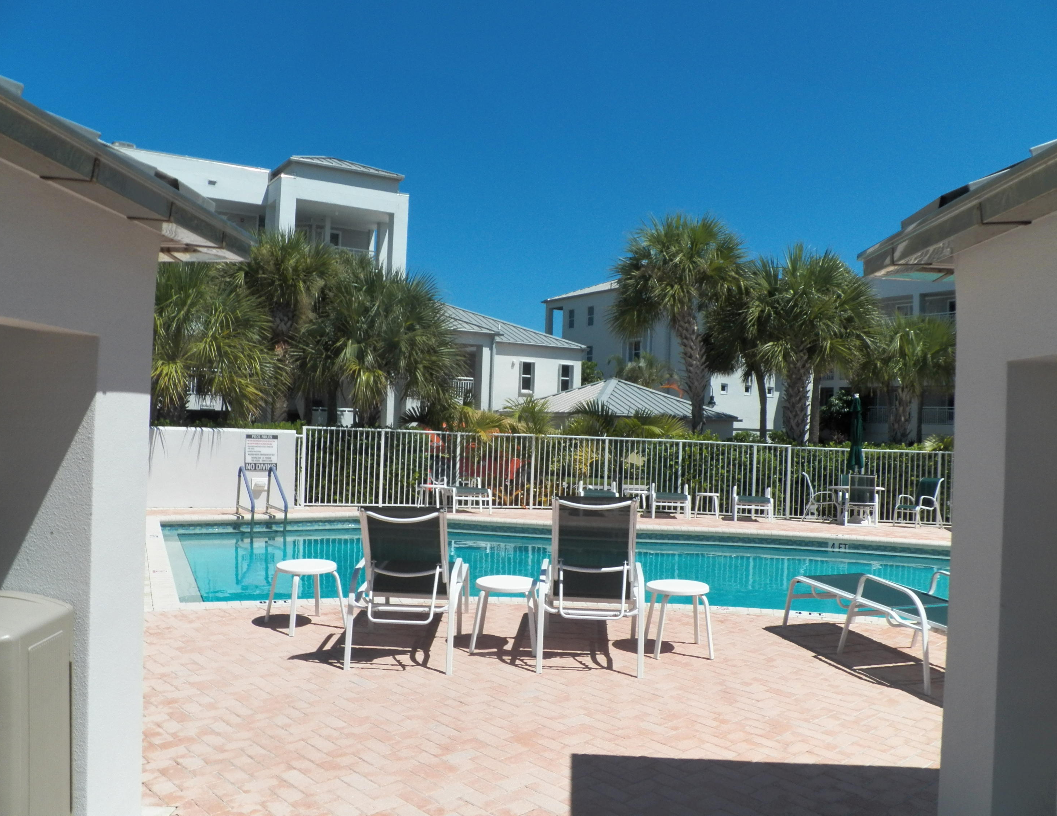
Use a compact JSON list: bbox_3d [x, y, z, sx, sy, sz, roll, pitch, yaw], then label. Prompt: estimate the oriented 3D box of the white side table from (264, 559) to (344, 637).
[{"bbox_3d":[-1.700,1.436,6.748,0.470,0.460,0.470,2,0,-38],"label":"white side table"}]

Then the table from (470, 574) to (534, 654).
[{"bbox_3d":[-0.153,1.494,6.376,0.470,0.460,0.470,2,0,2],"label":"table"}]

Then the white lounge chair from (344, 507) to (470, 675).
[{"bbox_3d":[-0.818,1.173,6.503,0.700,1.050,1.790,2,0,1],"label":"white lounge chair"}]

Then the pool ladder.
[{"bbox_3d":[-4.006,1.385,13.121,0.500,0.960,0.900,2,0,-31],"label":"pool ladder"}]

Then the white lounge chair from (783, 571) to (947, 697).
[{"bbox_3d":[2.718,1.514,6.369,0.700,0.640,2.150,2,0,-14],"label":"white lounge chair"}]

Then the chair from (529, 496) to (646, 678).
[{"bbox_3d":[0.475,1.179,6.604,0.700,1.140,1.790,2,0,4],"label":"chair"}]

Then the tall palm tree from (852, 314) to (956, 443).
[{"bbox_3d":[10.212,-0.123,24.003,2.950,4.700,2.950,2,0,23],"label":"tall palm tree"}]

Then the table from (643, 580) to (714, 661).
[{"bbox_3d":[1.098,1.542,6.411,0.465,0.460,0.465,2,0,-3],"label":"table"}]

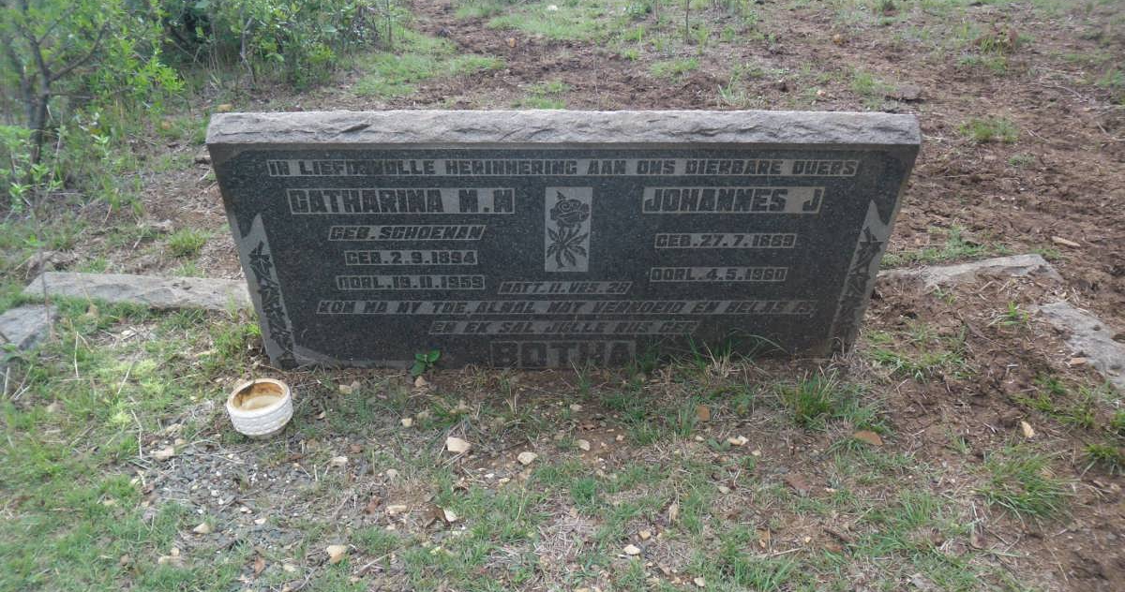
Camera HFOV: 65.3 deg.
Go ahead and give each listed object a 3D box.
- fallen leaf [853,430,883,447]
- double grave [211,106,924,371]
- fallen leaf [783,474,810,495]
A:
[{"bbox_3d":[0.674,0.313,1.933,0.063,0.012,0.031,15,38,20],"label":"fallen leaf"},{"bbox_3d":[0.002,-0.101,1.985,1.420,0.645,0.105,0,40,0],"label":"double grave"},{"bbox_3d":[0.488,0.391,1.825,0.056,0.011,0.030,24,42,30],"label":"fallen leaf"}]

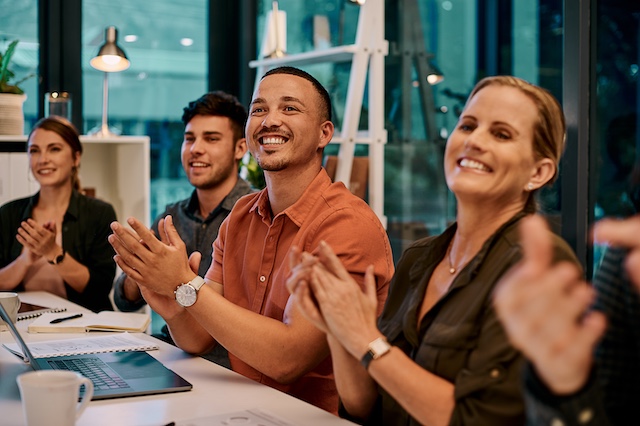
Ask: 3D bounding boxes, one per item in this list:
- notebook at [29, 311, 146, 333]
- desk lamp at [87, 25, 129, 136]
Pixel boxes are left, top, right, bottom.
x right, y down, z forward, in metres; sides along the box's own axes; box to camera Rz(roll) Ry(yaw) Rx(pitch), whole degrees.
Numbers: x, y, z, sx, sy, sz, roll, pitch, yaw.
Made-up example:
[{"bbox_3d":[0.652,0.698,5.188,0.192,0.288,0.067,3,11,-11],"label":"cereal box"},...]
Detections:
[{"bbox_3d":[-0.552,0.265,2.165,0.262,0.020,0.210,0,2,-3],"label":"notebook"},{"bbox_3d":[-0.863,-0.536,3.650,0.162,0.435,0.200,0,2,-18],"label":"desk lamp"}]

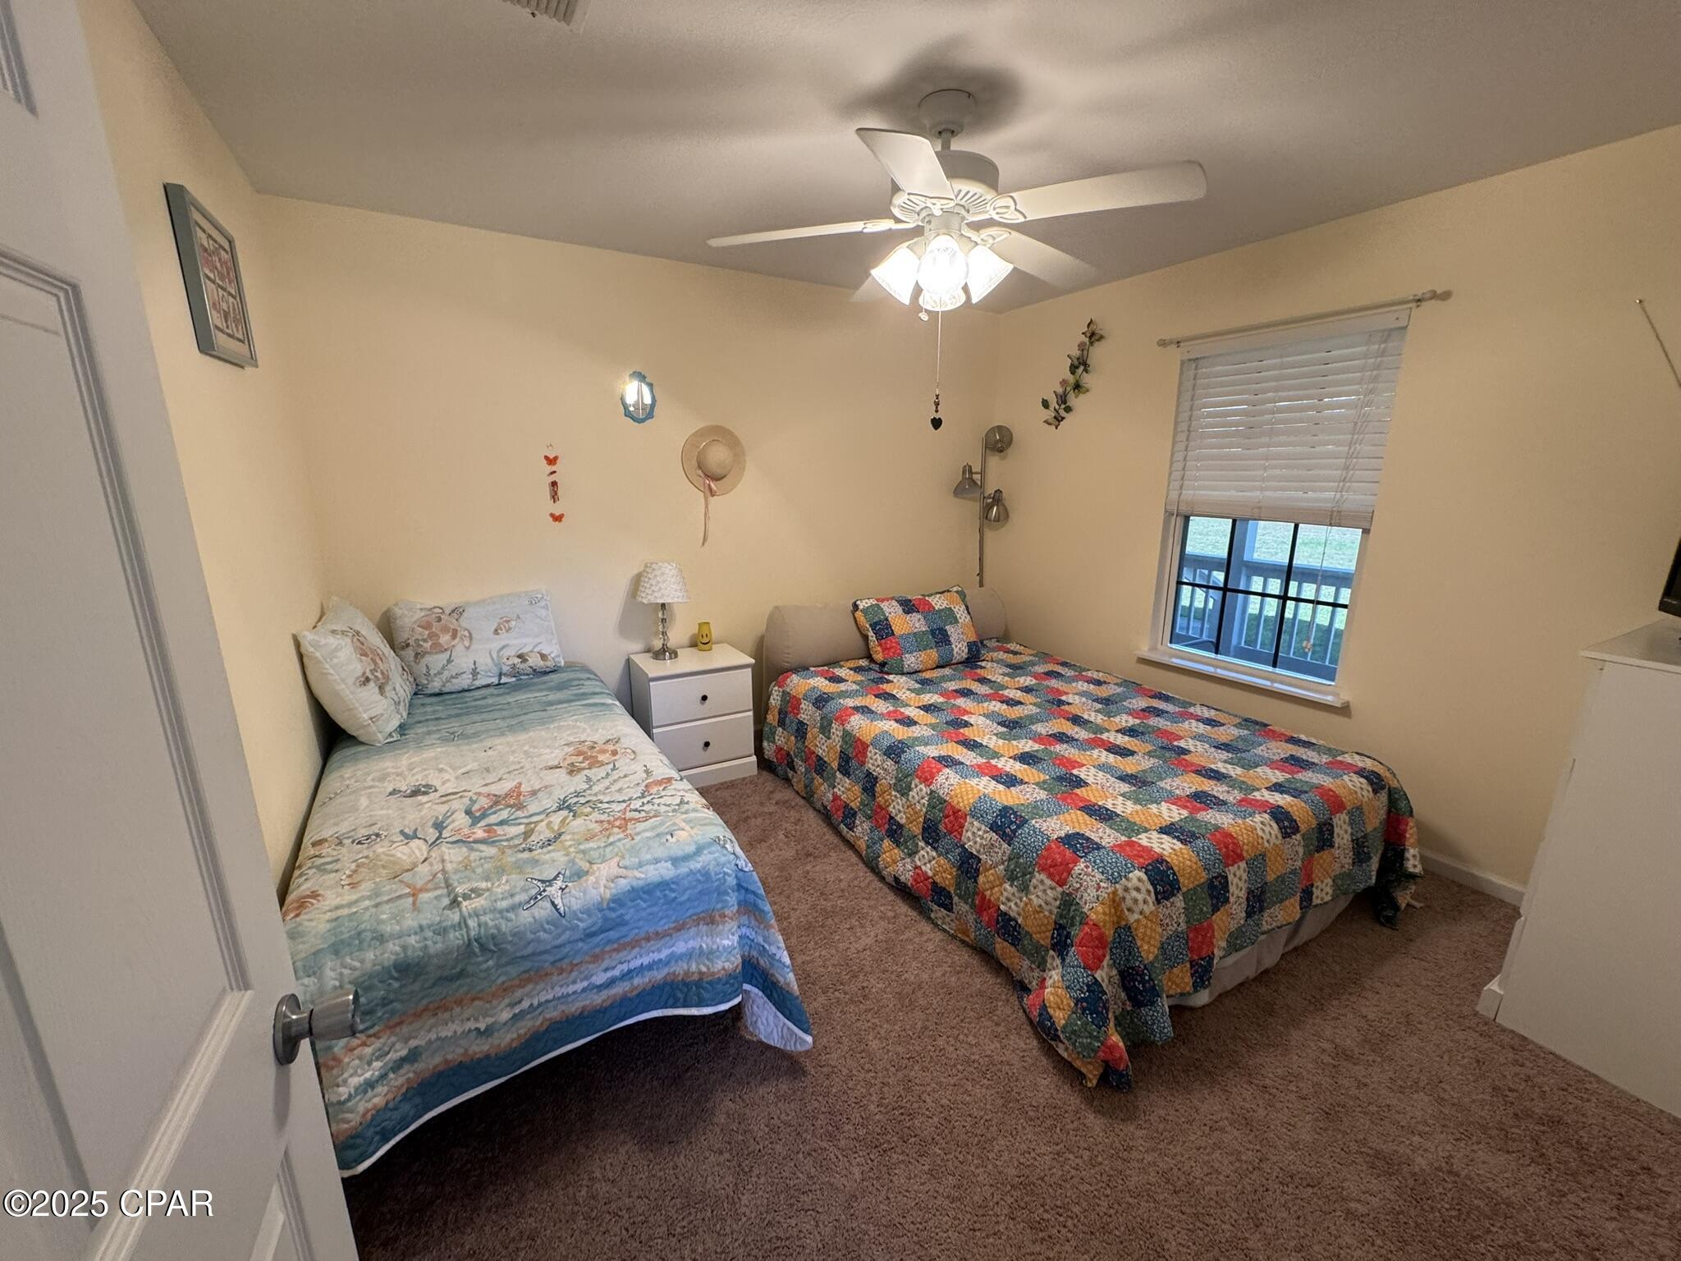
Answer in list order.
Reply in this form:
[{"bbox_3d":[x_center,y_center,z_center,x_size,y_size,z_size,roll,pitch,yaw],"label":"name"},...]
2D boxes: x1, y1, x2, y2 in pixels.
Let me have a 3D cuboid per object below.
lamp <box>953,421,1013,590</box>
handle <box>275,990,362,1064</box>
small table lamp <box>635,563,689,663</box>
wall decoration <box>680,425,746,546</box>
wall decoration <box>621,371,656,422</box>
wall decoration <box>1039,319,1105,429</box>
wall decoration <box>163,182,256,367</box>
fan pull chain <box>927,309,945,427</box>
[{"bbox_3d":[0.870,-0.392,4.343,0.370,1.760,0.280,3,13,12],"label":"lamp"},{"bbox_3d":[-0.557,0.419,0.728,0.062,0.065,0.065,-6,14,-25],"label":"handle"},{"bbox_3d":[-0.863,-0.095,3.328,0.248,0.467,0.248,-7,15,-29],"label":"small table lamp"},{"bbox_3d":[-0.623,-0.736,3.489,0.355,0.610,0.110,-7,15,-29],"label":"wall decoration"},{"bbox_3d":[-0.961,-1.113,3.252,0.167,0.237,0.018,-7,15,-29],"label":"wall decoration"},{"bbox_3d":[1.266,-1.418,3.796,0.050,0.555,0.430,-7,15,-29],"label":"wall decoration"},{"bbox_3d":[-1.591,-0.871,1.738,0.030,0.347,0.430,-7,15,-29],"label":"wall decoration"},{"bbox_3d":[0.283,-0.748,1.962,0.033,0.335,0.014,2,13,7],"label":"fan pull chain"}]

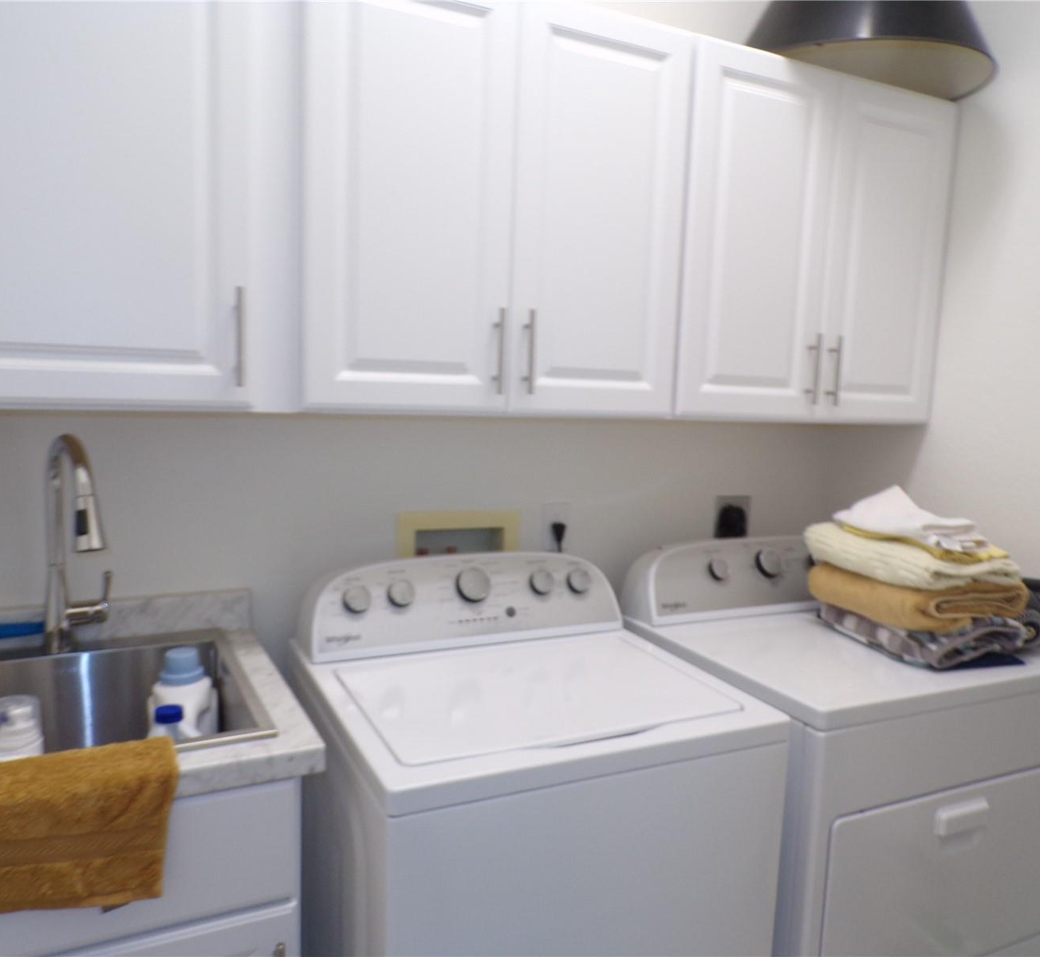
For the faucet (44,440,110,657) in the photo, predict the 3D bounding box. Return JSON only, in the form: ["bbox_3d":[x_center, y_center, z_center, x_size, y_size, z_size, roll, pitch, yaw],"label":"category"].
[{"bbox_3d":[-0.748,0.124,1.522,0.110,0.400,0.240,-2,7,-36],"label":"faucet"}]

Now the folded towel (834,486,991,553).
[{"bbox_3d":[0.845,0.078,1.902,0.180,0.092,0.280,0,6,-19],"label":"folded towel"}]

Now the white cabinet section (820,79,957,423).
[{"bbox_3d":[0.790,-0.532,2.201,0.376,0.765,0.310,-1,7,-25],"label":"white cabinet section"}]

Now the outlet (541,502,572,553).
[{"bbox_3d":[0.090,0.116,2.099,0.072,0.116,0.012,-1,7,-26],"label":"outlet"}]

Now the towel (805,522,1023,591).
[{"bbox_3d":[0.847,0.160,1.941,0.250,0.080,0.380,0,6,-19],"label":"towel"}]

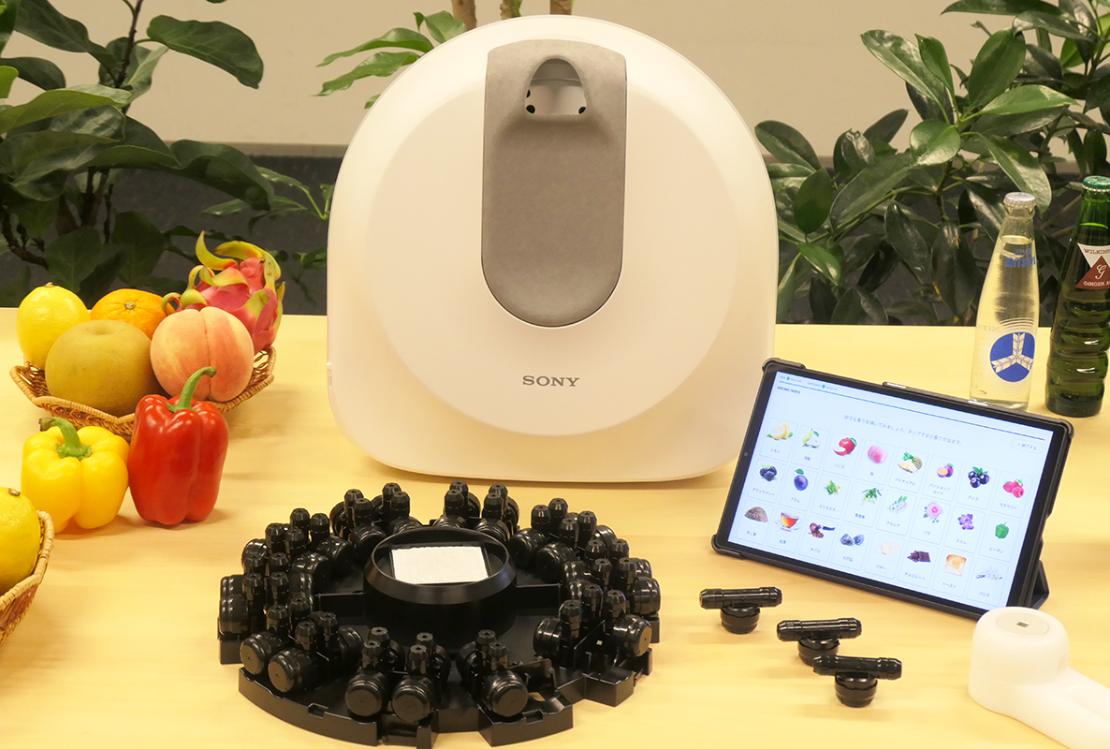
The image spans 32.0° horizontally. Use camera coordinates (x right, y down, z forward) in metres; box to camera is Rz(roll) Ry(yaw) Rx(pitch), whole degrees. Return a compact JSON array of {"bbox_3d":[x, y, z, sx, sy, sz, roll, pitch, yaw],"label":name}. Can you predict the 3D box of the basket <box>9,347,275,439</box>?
[{"bbox_3d":[-0.370,0.014,1.730,0.238,0.059,0.236,1,20,0],"label":"basket"}]

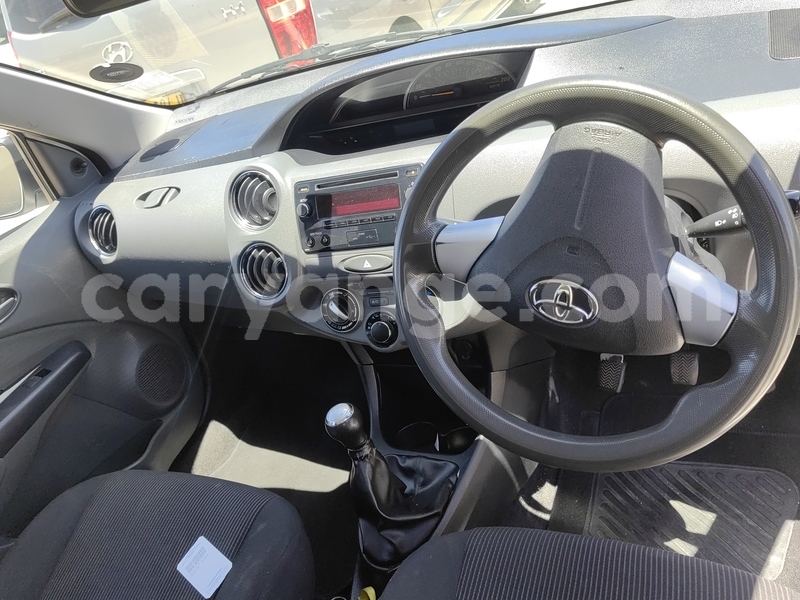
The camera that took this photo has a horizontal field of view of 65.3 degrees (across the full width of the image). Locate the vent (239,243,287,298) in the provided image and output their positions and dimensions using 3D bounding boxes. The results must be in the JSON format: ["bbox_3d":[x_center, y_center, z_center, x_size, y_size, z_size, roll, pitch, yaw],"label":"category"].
[{"bbox_3d":[-0.195,-0.046,0.932,0.086,0.086,0.042,-3,14,29],"label":"vent"}]

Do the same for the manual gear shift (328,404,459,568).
[{"bbox_3d":[-0.032,0.203,0.832,0.130,0.225,0.185,-2,32,28],"label":"manual gear shift"}]

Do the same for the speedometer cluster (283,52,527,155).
[{"bbox_3d":[-0.006,-0.257,0.826,0.360,0.098,0.090,-2,17,28],"label":"speedometer cluster"}]

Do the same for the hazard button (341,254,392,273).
[{"bbox_3d":[-0.044,-0.049,0.832,0.078,0.022,0.014,-3,10,29],"label":"hazard button"}]

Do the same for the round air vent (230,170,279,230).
[{"bbox_3d":[-0.210,-0.144,0.904,0.082,0.083,0.020,-2,9,32],"label":"round air vent"}]

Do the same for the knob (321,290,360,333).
[{"bbox_3d":[-0.084,0.015,0.865,0.060,0.060,0.025,-3,10,29],"label":"knob"}]

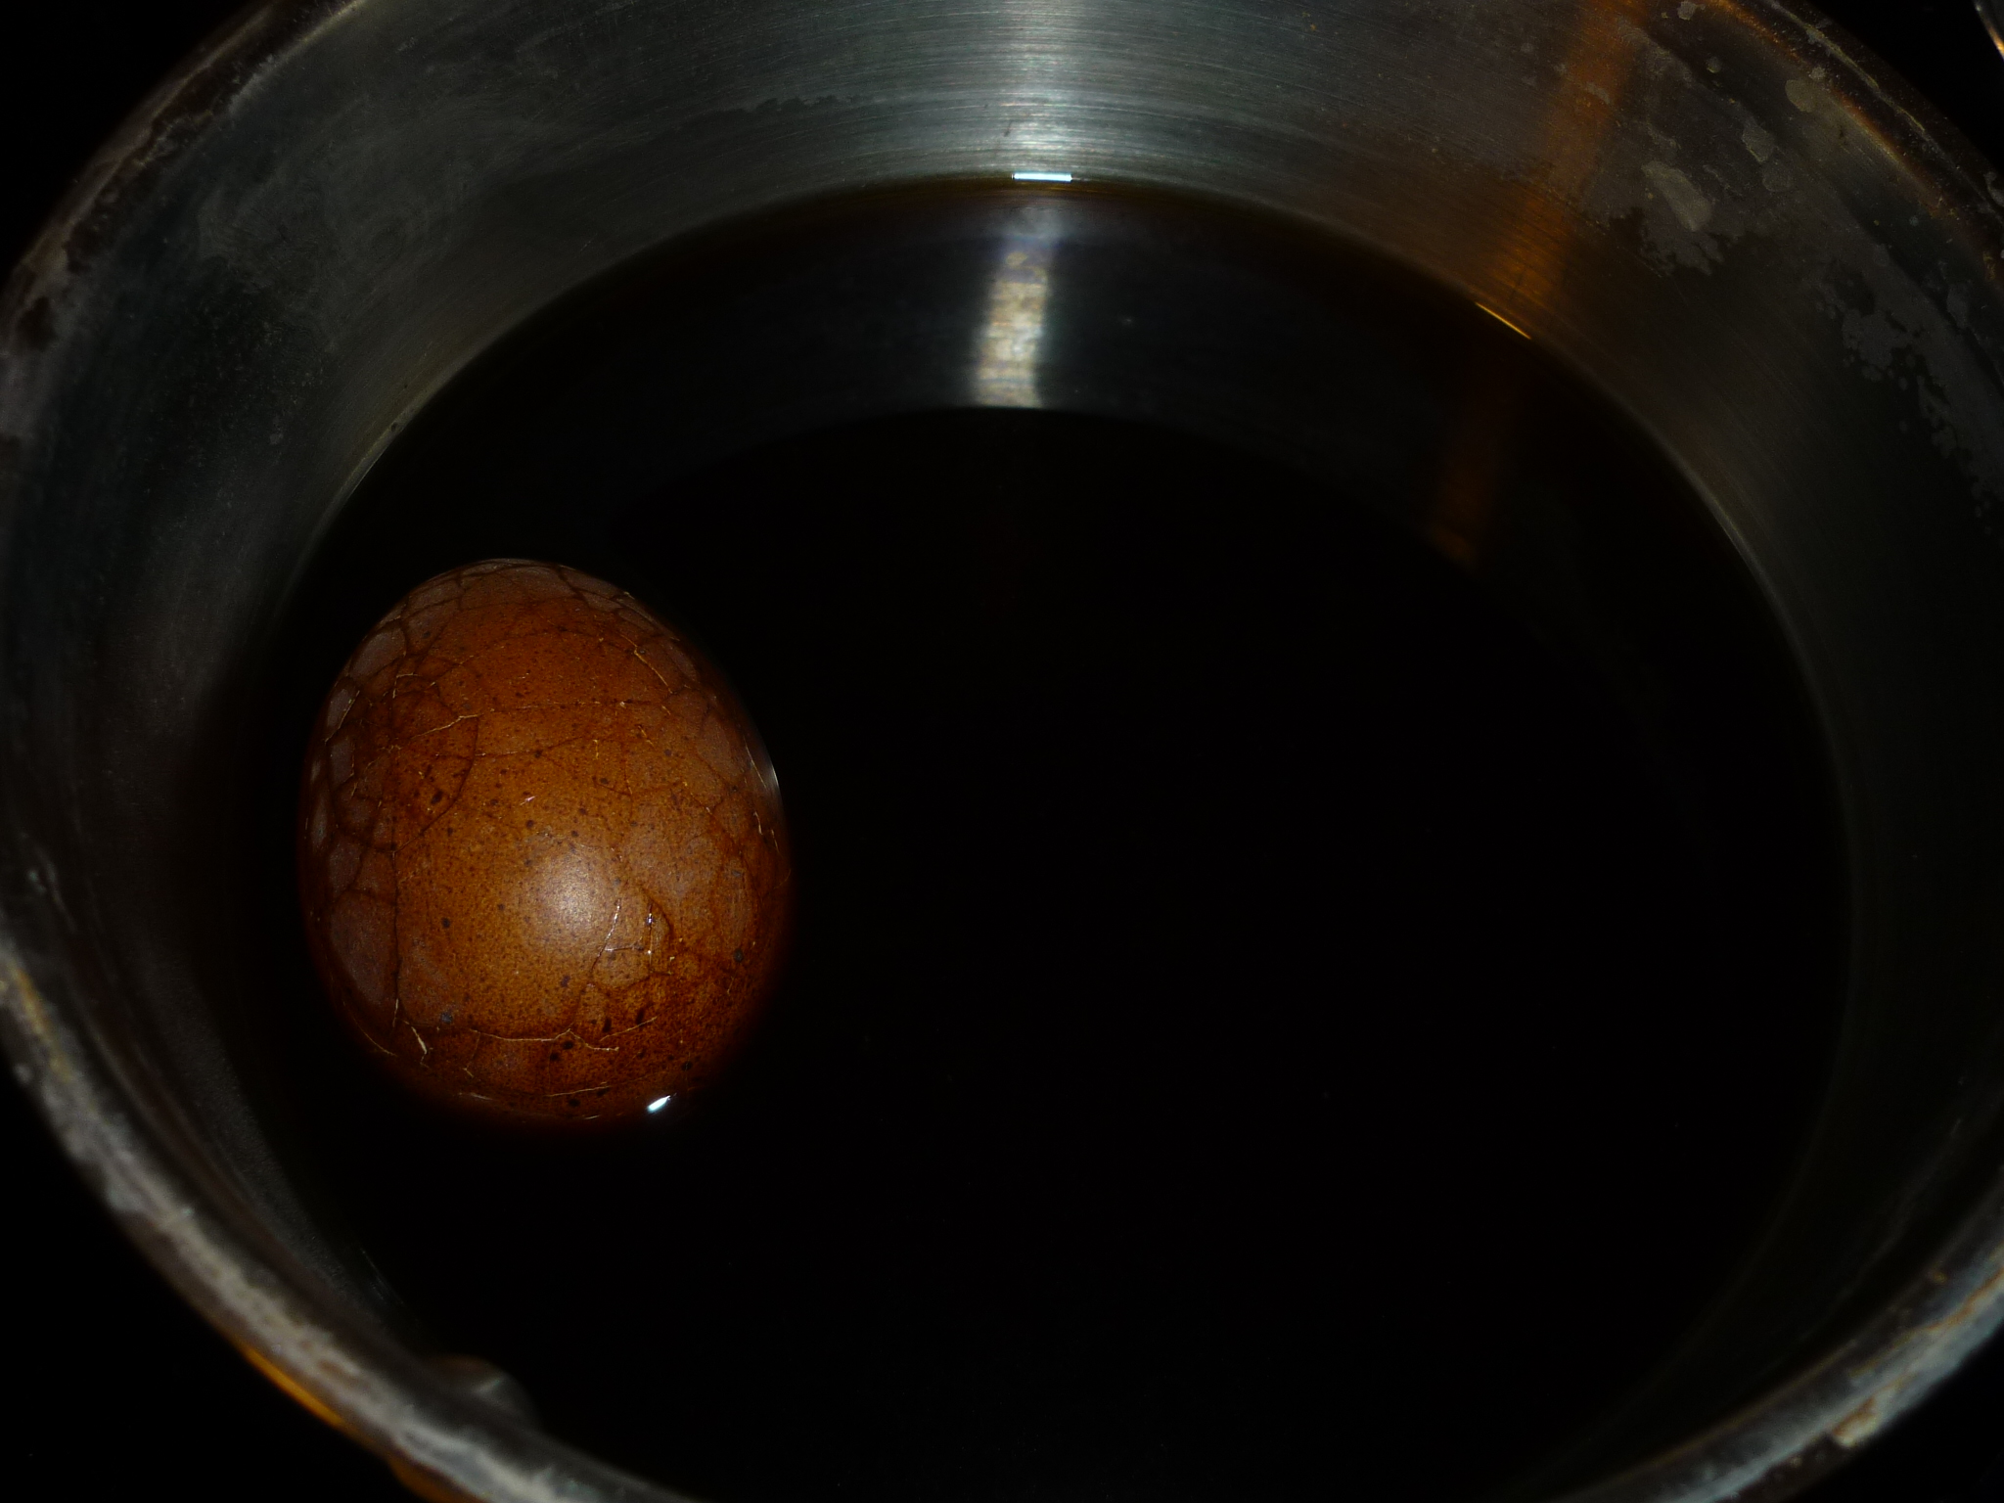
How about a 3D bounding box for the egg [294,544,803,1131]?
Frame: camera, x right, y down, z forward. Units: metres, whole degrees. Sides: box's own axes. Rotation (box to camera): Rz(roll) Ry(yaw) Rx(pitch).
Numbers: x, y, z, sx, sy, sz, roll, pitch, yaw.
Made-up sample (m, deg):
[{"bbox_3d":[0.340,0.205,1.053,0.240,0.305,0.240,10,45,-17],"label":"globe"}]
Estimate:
[{"bbox_3d":[-0.042,0.008,0.177,0.044,0.044,0.056,-16,65,-12],"label":"egg"}]

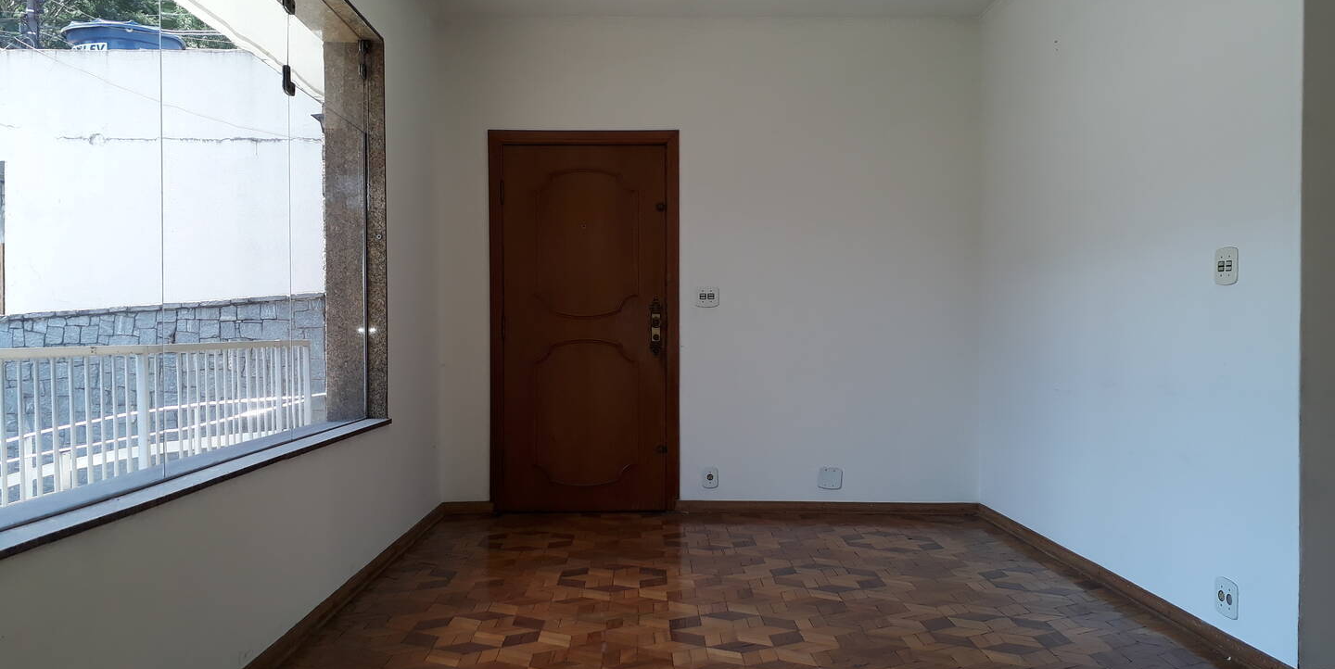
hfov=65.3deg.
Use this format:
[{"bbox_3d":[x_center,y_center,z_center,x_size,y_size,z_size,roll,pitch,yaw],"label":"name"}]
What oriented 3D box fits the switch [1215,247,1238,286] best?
[{"bbox_3d":[1.801,-0.218,3.354,0.012,0.121,0.132,0,0,-1],"label":"switch"}]

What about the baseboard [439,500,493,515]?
[{"bbox_3d":[-1.125,0.971,5.820,0.300,0.076,0.022,0,0,-1],"label":"baseboard"}]

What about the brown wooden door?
[{"bbox_3d":[-0.471,-0.072,5.870,1.075,2.150,0.130,0,0,-1],"label":"brown wooden door"}]

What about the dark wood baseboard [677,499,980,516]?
[{"bbox_3d":[0.904,0.975,5.840,1.700,0.076,0.022,0,0,-1],"label":"dark wood baseboard"}]

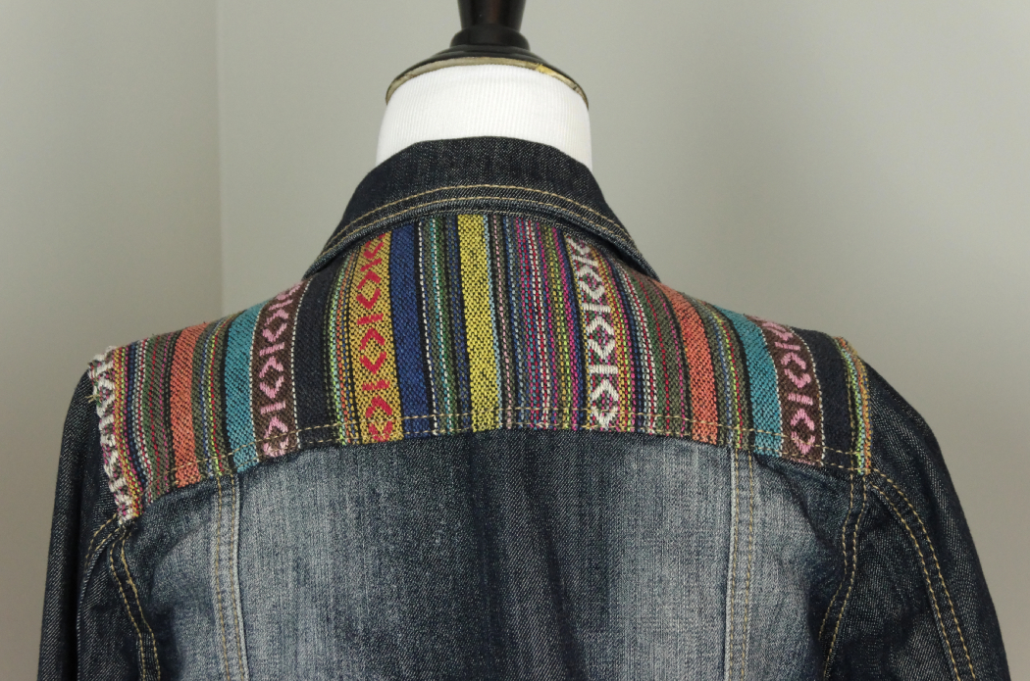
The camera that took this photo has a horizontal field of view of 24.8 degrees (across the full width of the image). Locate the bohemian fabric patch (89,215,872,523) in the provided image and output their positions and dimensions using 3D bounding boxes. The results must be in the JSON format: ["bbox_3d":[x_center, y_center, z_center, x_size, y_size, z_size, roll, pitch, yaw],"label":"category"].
[{"bbox_3d":[-0.017,0.006,1.165,0.395,0.162,0.125,-1,6,-3],"label":"bohemian fabric patch"}]

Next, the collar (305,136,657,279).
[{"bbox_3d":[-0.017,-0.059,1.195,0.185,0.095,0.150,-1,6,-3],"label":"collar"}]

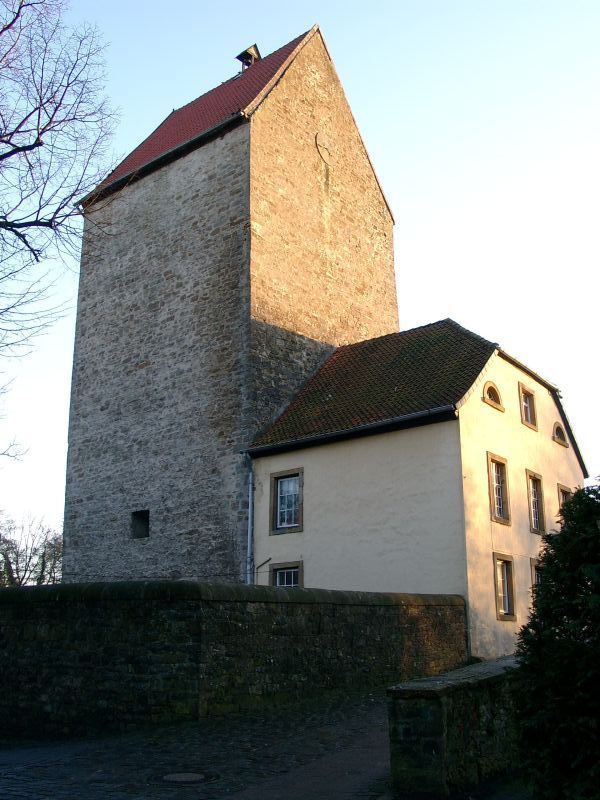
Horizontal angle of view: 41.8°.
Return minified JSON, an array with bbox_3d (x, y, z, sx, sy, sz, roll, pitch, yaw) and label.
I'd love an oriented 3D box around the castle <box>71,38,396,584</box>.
[{"bbox_3d":[-2.709,-3.155,36.133,10.573,28.355,10.998,-14,-21,36],"label":"castle"}]

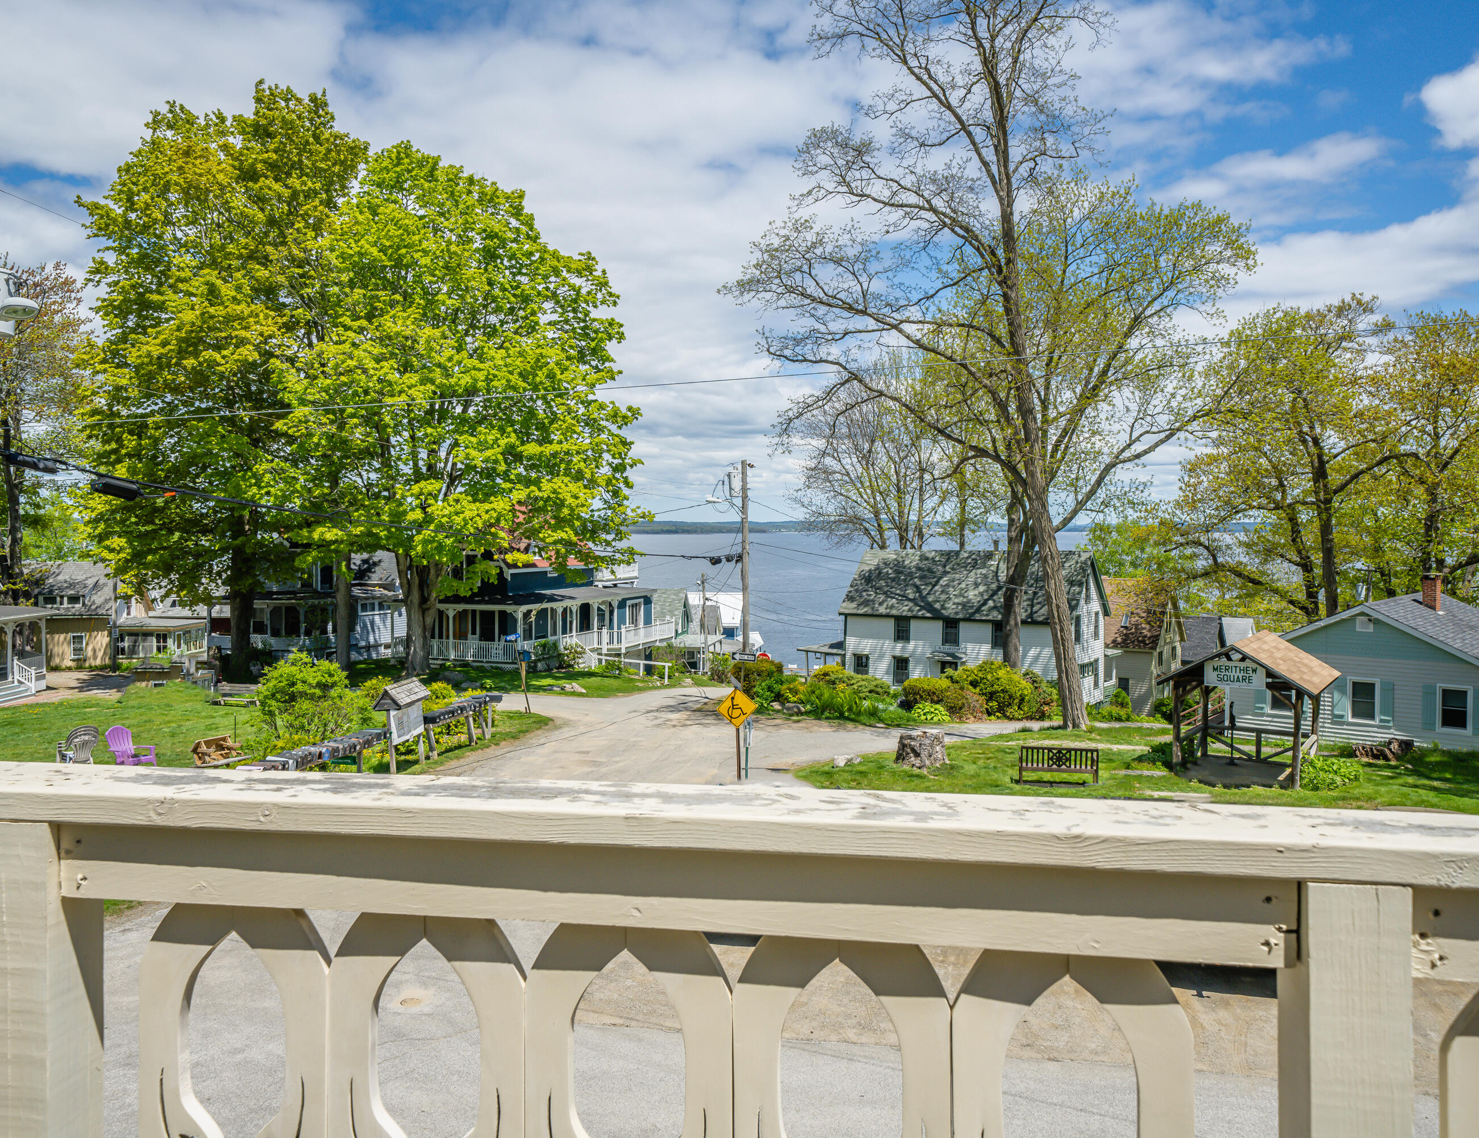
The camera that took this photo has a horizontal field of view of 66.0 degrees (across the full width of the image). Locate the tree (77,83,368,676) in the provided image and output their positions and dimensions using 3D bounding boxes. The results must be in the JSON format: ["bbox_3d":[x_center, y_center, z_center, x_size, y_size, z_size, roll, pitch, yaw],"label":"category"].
[{"bbox_3d":[-19.024,-6.813,41.788,10.500,21.900,10.200,0,2,0],"label":"tree"}]

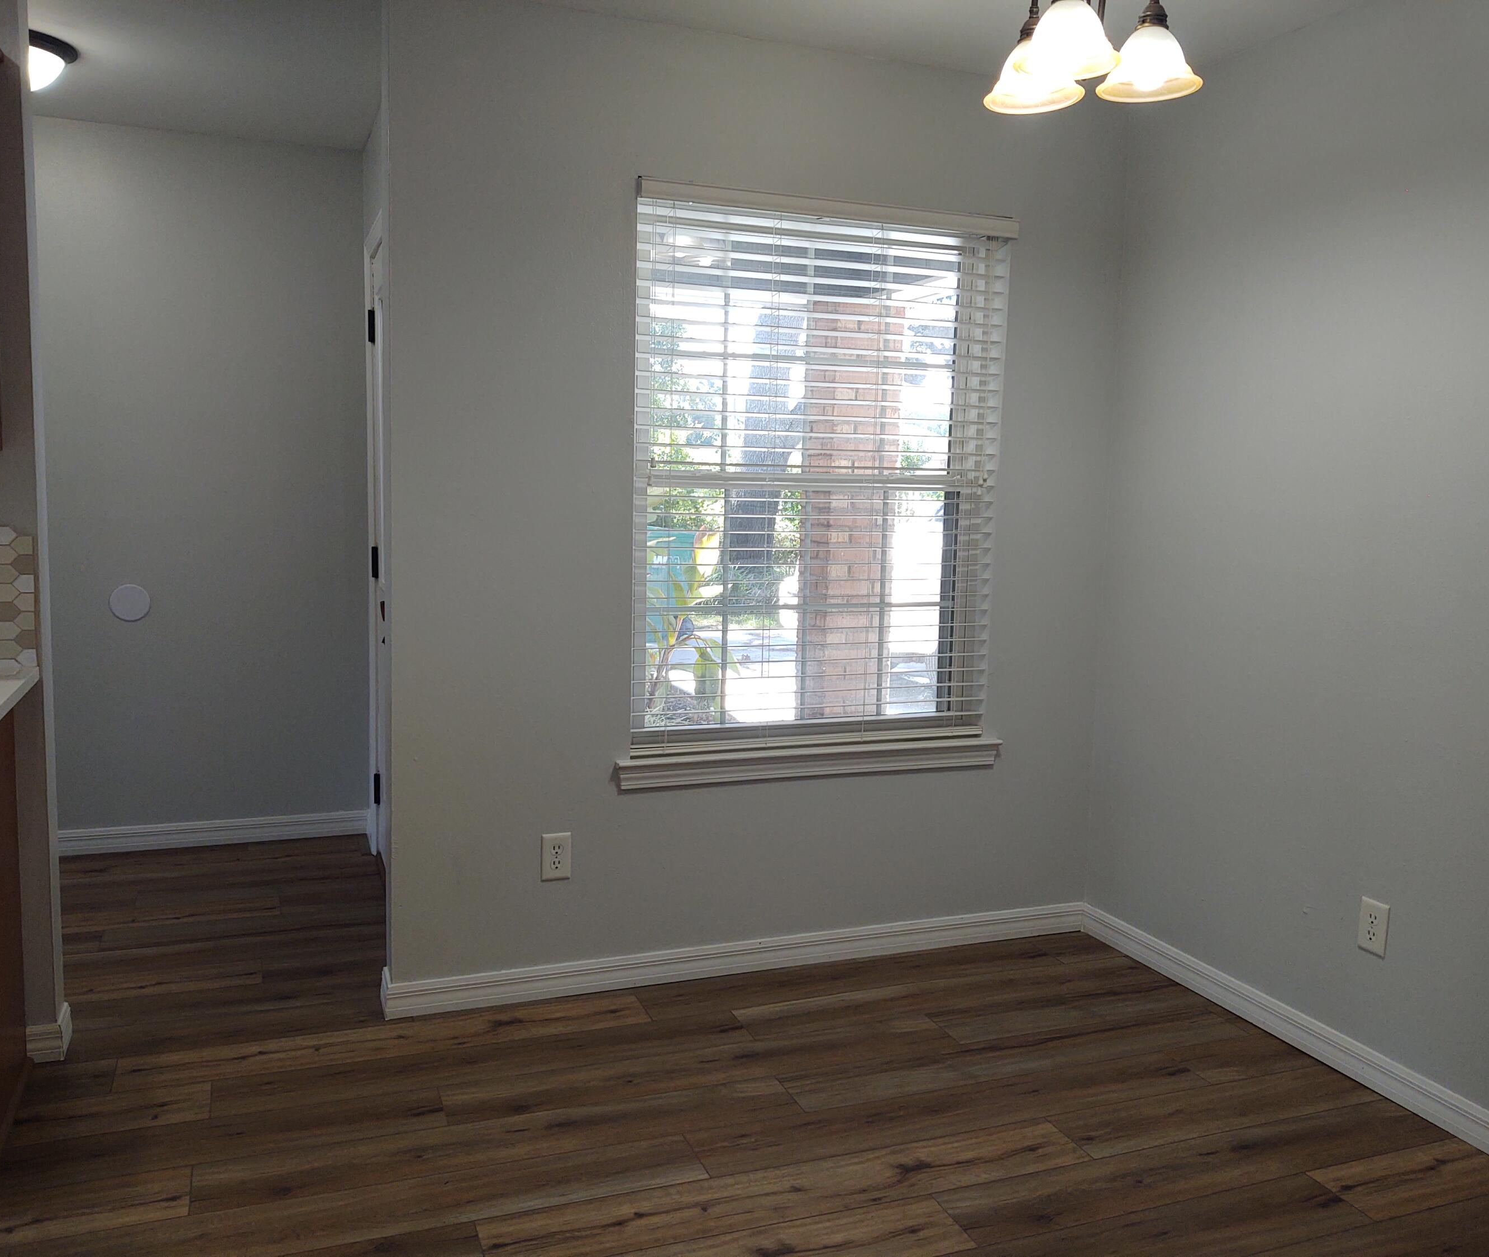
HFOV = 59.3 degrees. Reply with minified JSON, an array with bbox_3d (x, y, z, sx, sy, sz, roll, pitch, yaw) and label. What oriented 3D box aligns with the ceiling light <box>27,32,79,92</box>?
[{"bbox_3d":[-1.991,-1.501,3.470,0.380,0.130,0.380,-1,7,-21],"label":"ceiling light"}]

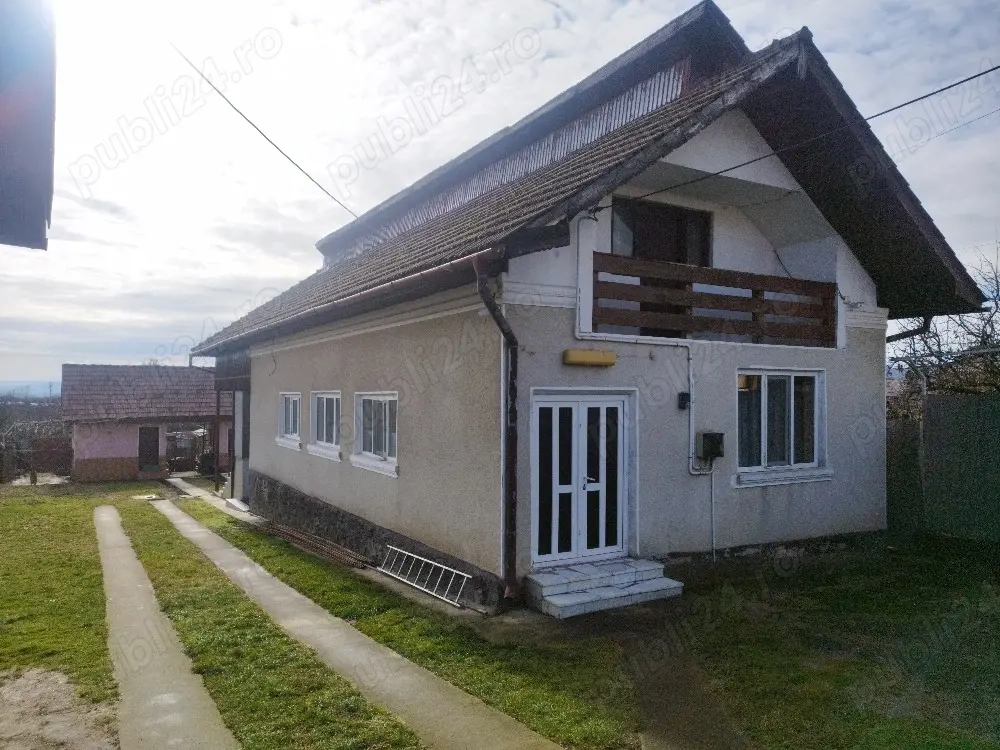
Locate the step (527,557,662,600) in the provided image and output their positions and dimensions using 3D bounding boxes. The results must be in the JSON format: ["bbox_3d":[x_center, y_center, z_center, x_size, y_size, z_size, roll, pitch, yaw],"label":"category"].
[{"bbox_3d":[1.080,2.327,8.007,1.755,0.125,0.505,1,-2,-31],"label":"step"}]

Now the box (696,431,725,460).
[{"bbox_3d":[2.838,0.948,9.309,0.410,0.315,0.120,1,-2,-31],"label":"box"}]

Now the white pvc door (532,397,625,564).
[{"bbox_3d":[0.943,1.256,8.473,1.600,2.040,0.100,1,-2,-31],"label":"white pvc door"}]

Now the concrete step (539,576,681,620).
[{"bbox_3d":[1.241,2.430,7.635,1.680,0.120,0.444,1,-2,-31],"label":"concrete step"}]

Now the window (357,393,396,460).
[{"bbox_3d":[-1.897,0.823,11.135,0.100,1.040,1.860,1,-2,-31],"label":"window"}]

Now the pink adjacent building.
[{"bbox_3d":[-13.935,1.923,29.451,7.900,4.520,4.900,1,-2,-31],"label":"pink adjacent building"}]

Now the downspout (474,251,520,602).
[{"bbox_3d":[-0.028,0.589,7.526,0.580,3.740,0.220,1,-2,-31],"label":"downspout"}]

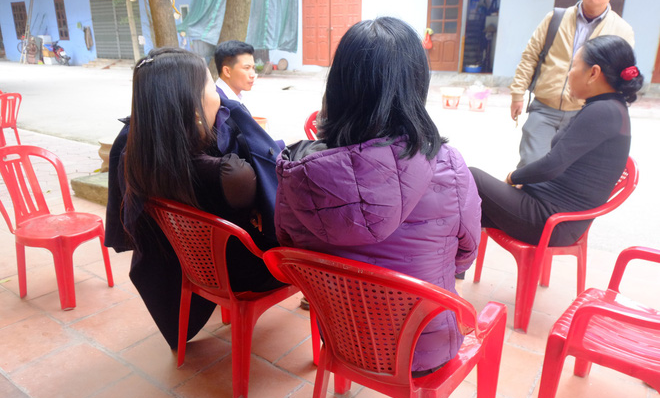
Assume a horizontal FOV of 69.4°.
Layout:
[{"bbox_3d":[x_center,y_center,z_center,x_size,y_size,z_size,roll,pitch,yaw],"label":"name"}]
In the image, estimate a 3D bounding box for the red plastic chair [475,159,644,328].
[{"bbox_3d":[0.964,0.142,2.086,0.461,0.689,0.530,-1,16,-4],"label":"red plastic chair"}]

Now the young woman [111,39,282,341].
[{"bbox_3d":[-0.311,0.047,1.671,0.551,1.092,0.753,13,21,38],"label":"young woman"}]

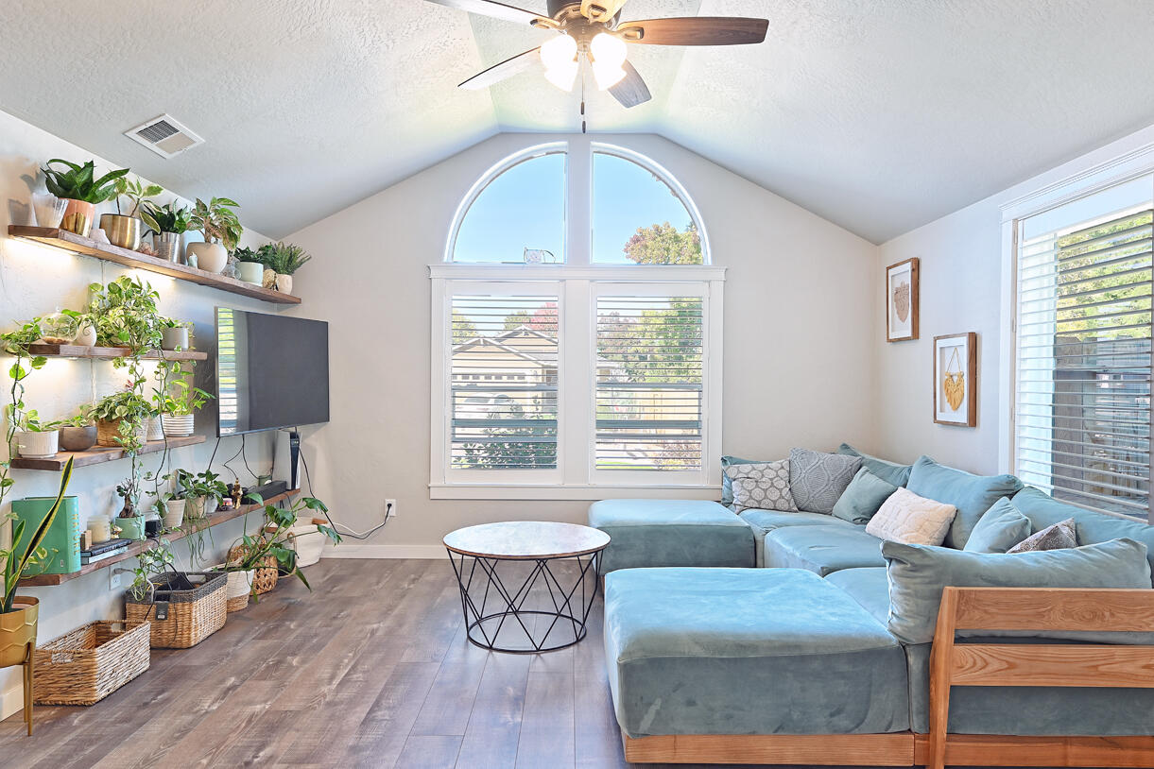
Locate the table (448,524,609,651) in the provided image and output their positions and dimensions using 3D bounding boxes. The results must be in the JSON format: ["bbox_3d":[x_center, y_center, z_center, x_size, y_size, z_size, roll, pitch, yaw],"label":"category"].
[{"bbox_3d":[-0.251,1.020,3.776,0.848,0.479,0.848,0,0,0],"label":"table"}]

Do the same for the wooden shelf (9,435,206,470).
[{"bbox_3d":[-2.018,0.295,3.288,0.184,0.037,1.048,0,0,1],"label":"wooden shelf"}]

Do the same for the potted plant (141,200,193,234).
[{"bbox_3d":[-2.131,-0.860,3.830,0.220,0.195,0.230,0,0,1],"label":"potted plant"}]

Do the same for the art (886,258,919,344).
[{"bbox_3d":[2.198,-0.556,4.984,0.048,0.530,0.390,0,0,-1],"label":"art"}]

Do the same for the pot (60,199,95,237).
[{"bbox_3d":[-2.017,-0.667,2.980,0.120,0.152,0.120,0,0,0],"label":"pot"}]

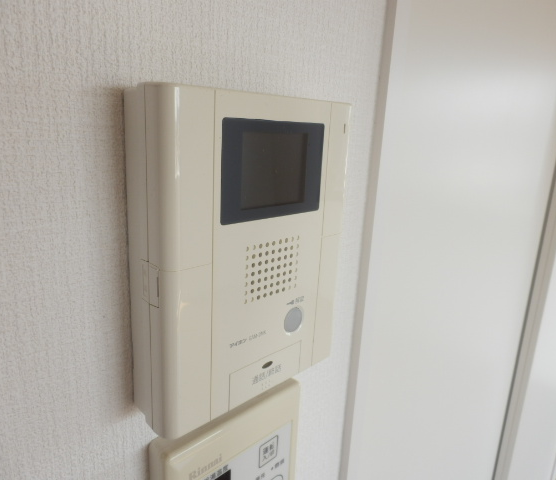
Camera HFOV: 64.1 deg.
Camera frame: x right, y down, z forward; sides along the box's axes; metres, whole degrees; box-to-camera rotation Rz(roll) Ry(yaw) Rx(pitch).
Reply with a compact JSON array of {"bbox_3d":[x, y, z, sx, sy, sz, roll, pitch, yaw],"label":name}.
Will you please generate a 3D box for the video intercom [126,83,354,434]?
[{"bbox_3d":[-0.017,0.006,0.289,0.038,0.190,0.151,17,20,41],"label":"video intercom"}]

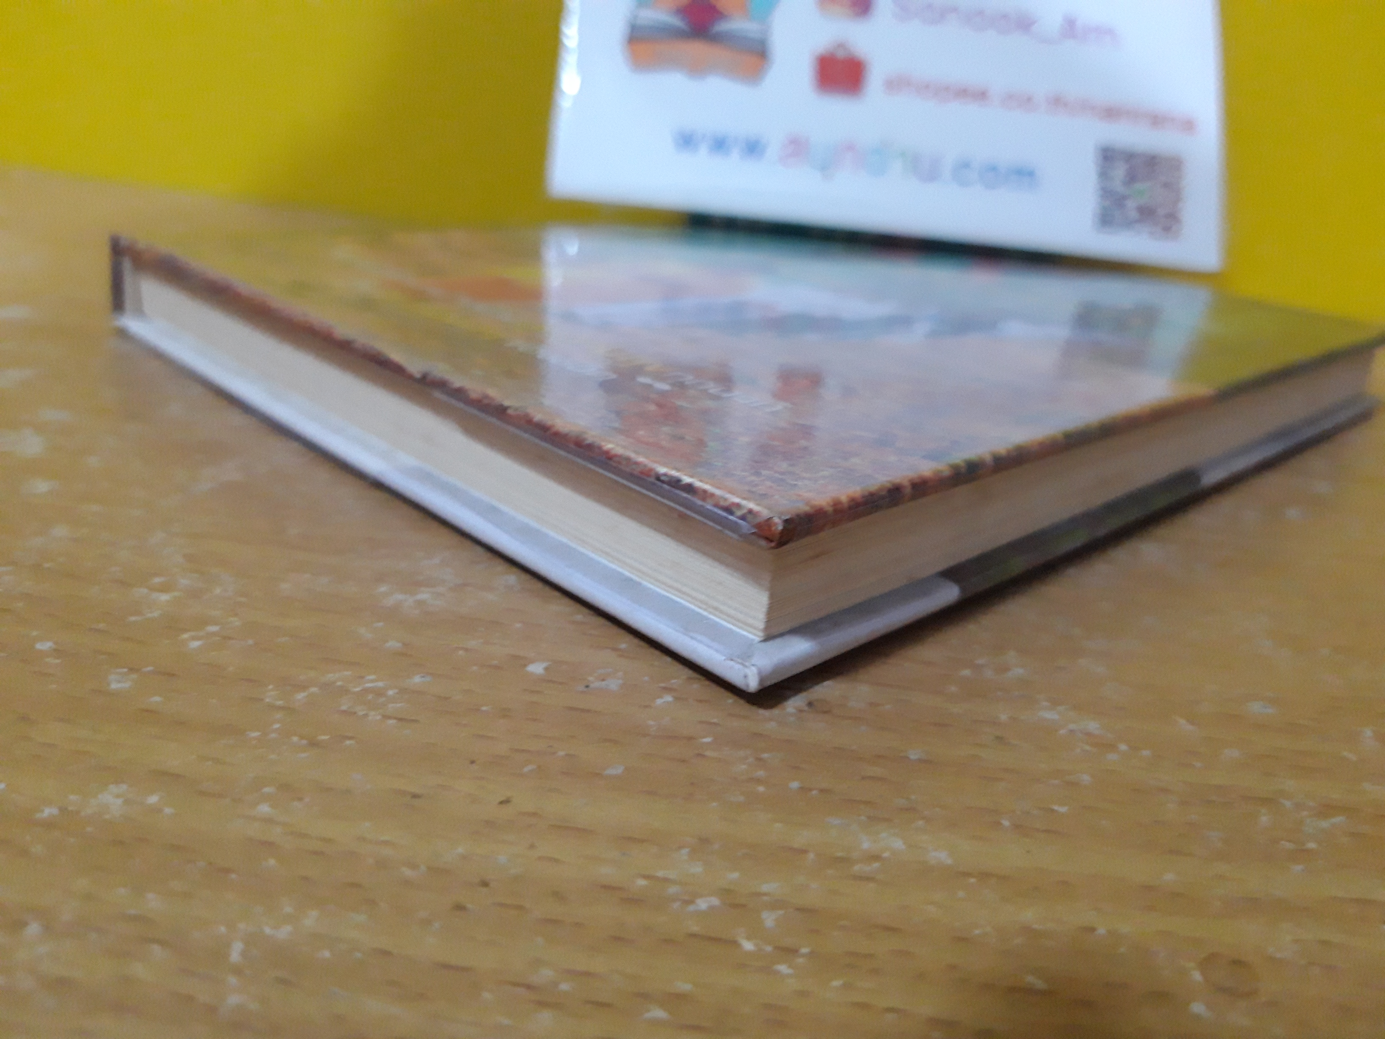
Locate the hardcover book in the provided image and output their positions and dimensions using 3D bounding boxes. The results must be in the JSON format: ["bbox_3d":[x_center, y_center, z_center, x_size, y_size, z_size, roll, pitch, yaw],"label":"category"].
[{"bbox_3d":[0.022,-0.037,0.204,0.200,0.016,0.157,-16,30,-43],"label":"hardcover book"}]

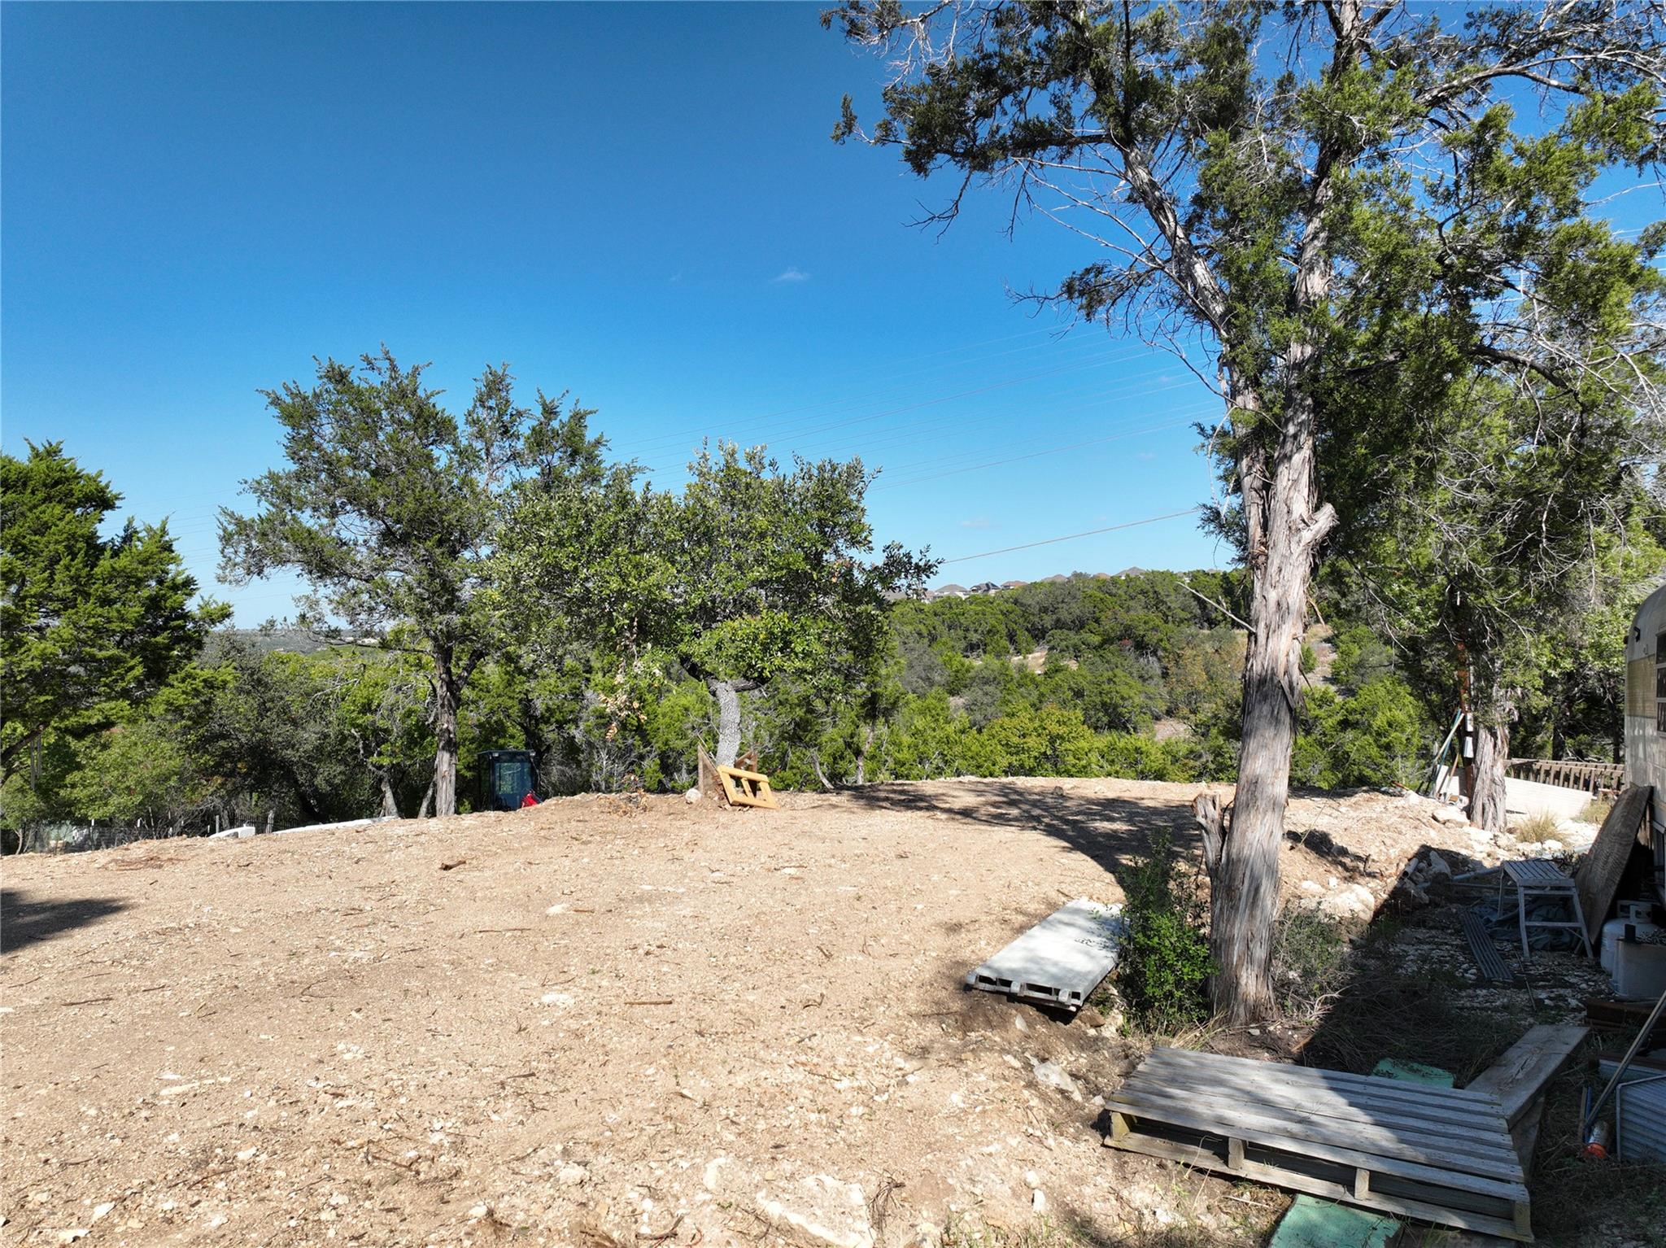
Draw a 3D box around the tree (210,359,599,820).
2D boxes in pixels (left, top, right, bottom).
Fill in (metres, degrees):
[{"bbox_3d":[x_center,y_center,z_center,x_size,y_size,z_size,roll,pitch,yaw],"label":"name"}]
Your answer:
[{"bbox_3d":[-5.000,-0.450,13.900,4.500,5.600,4.000,0,0,0],"label":"tree"}]

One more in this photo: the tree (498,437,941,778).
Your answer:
[{"bbox_3d":[-1.270,-0.080,12.700,4.600,3.800,3.700,0,0,0],"label":"tree"}]

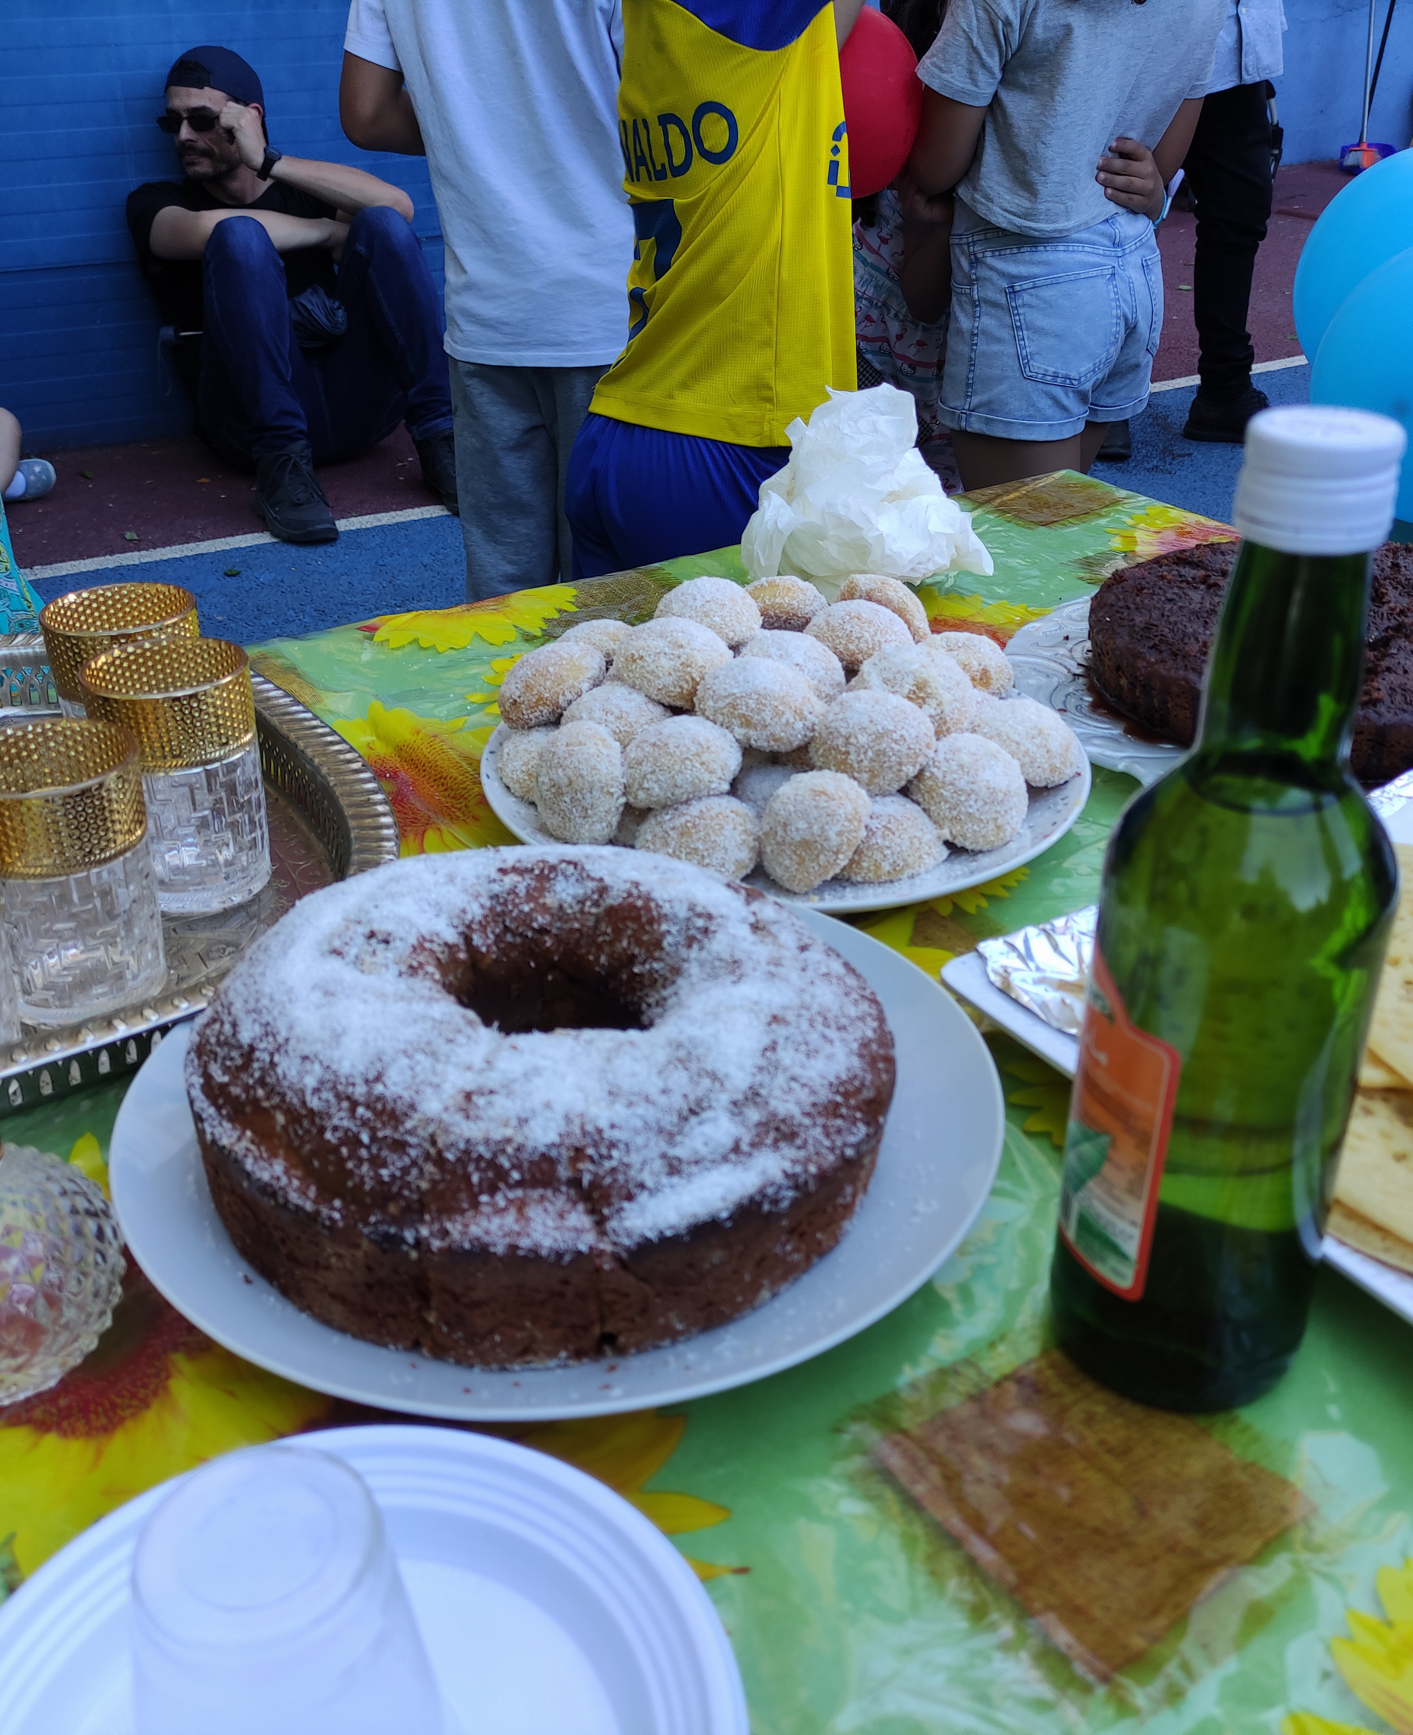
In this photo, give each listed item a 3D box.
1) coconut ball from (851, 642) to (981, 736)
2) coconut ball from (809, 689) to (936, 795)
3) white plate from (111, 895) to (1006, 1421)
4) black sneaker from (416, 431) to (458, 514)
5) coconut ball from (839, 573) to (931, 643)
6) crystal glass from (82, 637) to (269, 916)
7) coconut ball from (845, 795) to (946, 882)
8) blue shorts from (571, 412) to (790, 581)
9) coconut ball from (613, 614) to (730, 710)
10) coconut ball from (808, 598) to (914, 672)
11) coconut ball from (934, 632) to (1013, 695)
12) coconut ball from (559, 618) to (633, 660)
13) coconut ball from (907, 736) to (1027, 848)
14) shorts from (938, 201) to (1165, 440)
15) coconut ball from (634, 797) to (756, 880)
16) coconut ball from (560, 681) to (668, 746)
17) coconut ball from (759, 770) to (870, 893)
[{"bbox_3d":[0.088,-0.074,0.697,0.051,0.040,0.047,-1,29,0],"label":"coconut ball"},{"bbox_3d":[0.066,-0.050,0.659,0.050,0.041,0.049,-1,29,0],"label":"coconut ball"},{"bbox_3d":[-0.044,0.078,0.528,0.272,0.023,0.272,-1,29,0],"label":"white plate"},{"bbox_3d":[-0.541,-0.886,3.733,0.110,0.125,0.300,-14,31,-22],"label":"black sneaker"},{"bbox_3d":[0.085,-0.119,0.793,0.046,0.040,0.044,-1,29,0],"label":"coconut ball"},{"bbox_3d":[-0.201,-0.034,0.643,0.060,0.092,0.060,-1,29,0],"label":"crystal glass"},{"bbox_3d":[0.069,-0.010,0.631,0.046,0.037,0.045,-1,29,0],"label":"coconut ball"},{"bbox_3d":[-0.005,-0.238,1.466,0.240,0.350,0.270,-13,31,-21],"label":"blue shorts"},{"bbox_3d":[-0.015,-0.090,0.727,0.051,0.040,0.050,-1,29,0],"label":"coconut ball"},{"bbox_3d":[0.071,-0.104,0.759,0.048,0.039,0.046,-1,29,0],"label":"coconut ball"},{"bbox_3d":[0.118,-0.093,0.772,0.047,0.038,0.046,-1,29,0],"label":"coconut ball"},{"bbox_3d":[-0.050,-0.102,0.790,0.047,0.038,0.046,-1,29,0],"label":"coconut ball"},{"bbox_3d":[0.104,-0.030,0.665,0.047,0.044,0.046,-1,29,0],"label":"coconut ball"},{"bbox_3d":[0.414,-0.655,2.000,0.295,0.280,0.225,-17,33,-26],"label":"shorts"},{"bbox_3d":[-0.004,-0.009,0.630,0.048,0.038,0.044,-1,29,0],"label":"coconut ball"},{"bbox_3d":[-0.038,-0.062,0.705,0.048,0.039,0.048,-1,29,0],"label":"coconut ball"},{"bbox_3d":[0.042,-0.014,0.645,0.043,0.046,0.044,-1,29,0],"label":"coconut ball"}]

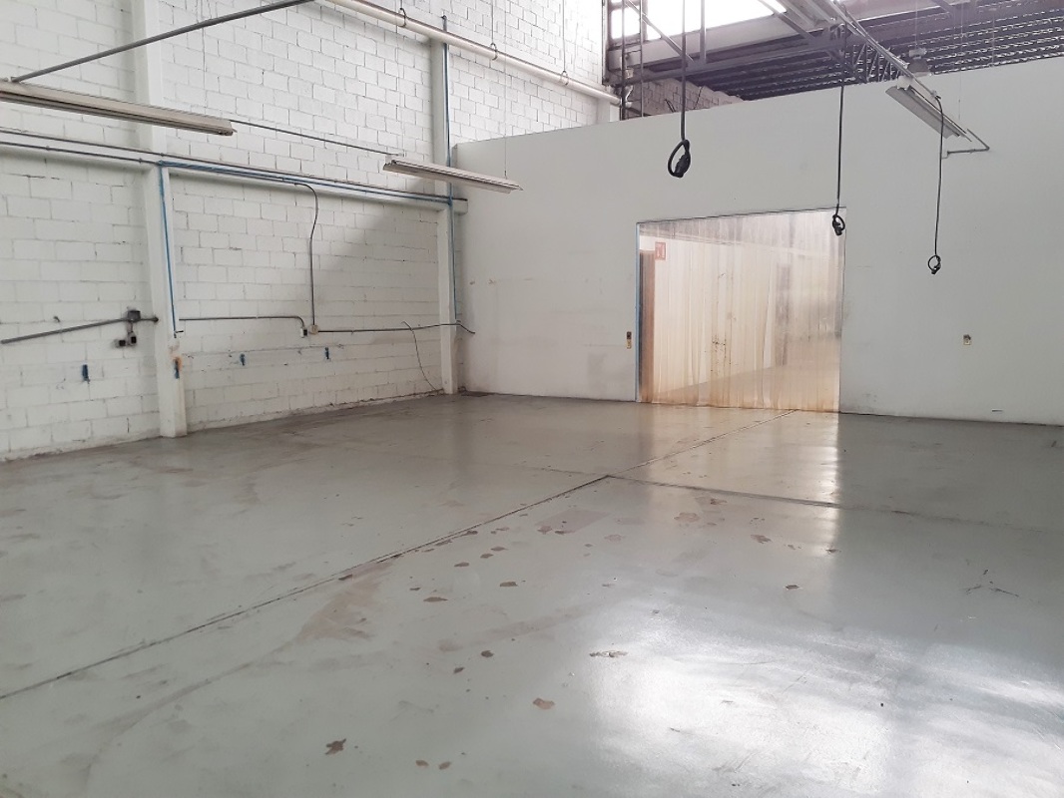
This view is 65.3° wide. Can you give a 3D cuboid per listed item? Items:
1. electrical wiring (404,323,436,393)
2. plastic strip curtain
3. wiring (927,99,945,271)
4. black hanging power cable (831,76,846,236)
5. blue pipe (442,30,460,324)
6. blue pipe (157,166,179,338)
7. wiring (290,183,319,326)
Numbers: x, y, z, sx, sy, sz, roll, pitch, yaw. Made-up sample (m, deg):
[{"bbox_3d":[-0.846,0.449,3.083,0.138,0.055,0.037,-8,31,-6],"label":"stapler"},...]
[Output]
[{"bbox_3d":[-1.751,-0.664,13.003,0.090,1.061,0.709,4,8,35],"label":"electrical wiring"},{"bbox_3d":[2.769,-1.180,11.332,2.826,2.585,0.080,3,8,32],"label":"plastic strip curtain"},{"bbox_3d":[3.420,-1.804,7.028,0.110,1.507,0.080,4,8,36],"label":"wiring"},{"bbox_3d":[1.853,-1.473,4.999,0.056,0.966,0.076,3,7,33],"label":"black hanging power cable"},{"bbox_3d":[-1.283,-3.522,13.126,0.050,4.517,0.050,4,8,35],"label":"blue pipe"},{"bbox_3d":[-4.060,-1.644,9.279,0.050,1.891,0.050,4,8,35],"label":"blue pipe"},{"bbox_3d":[-2.998,-1.921,11.020,0.170,1.874,0.393,4,8,35],"label":"wiring"}]

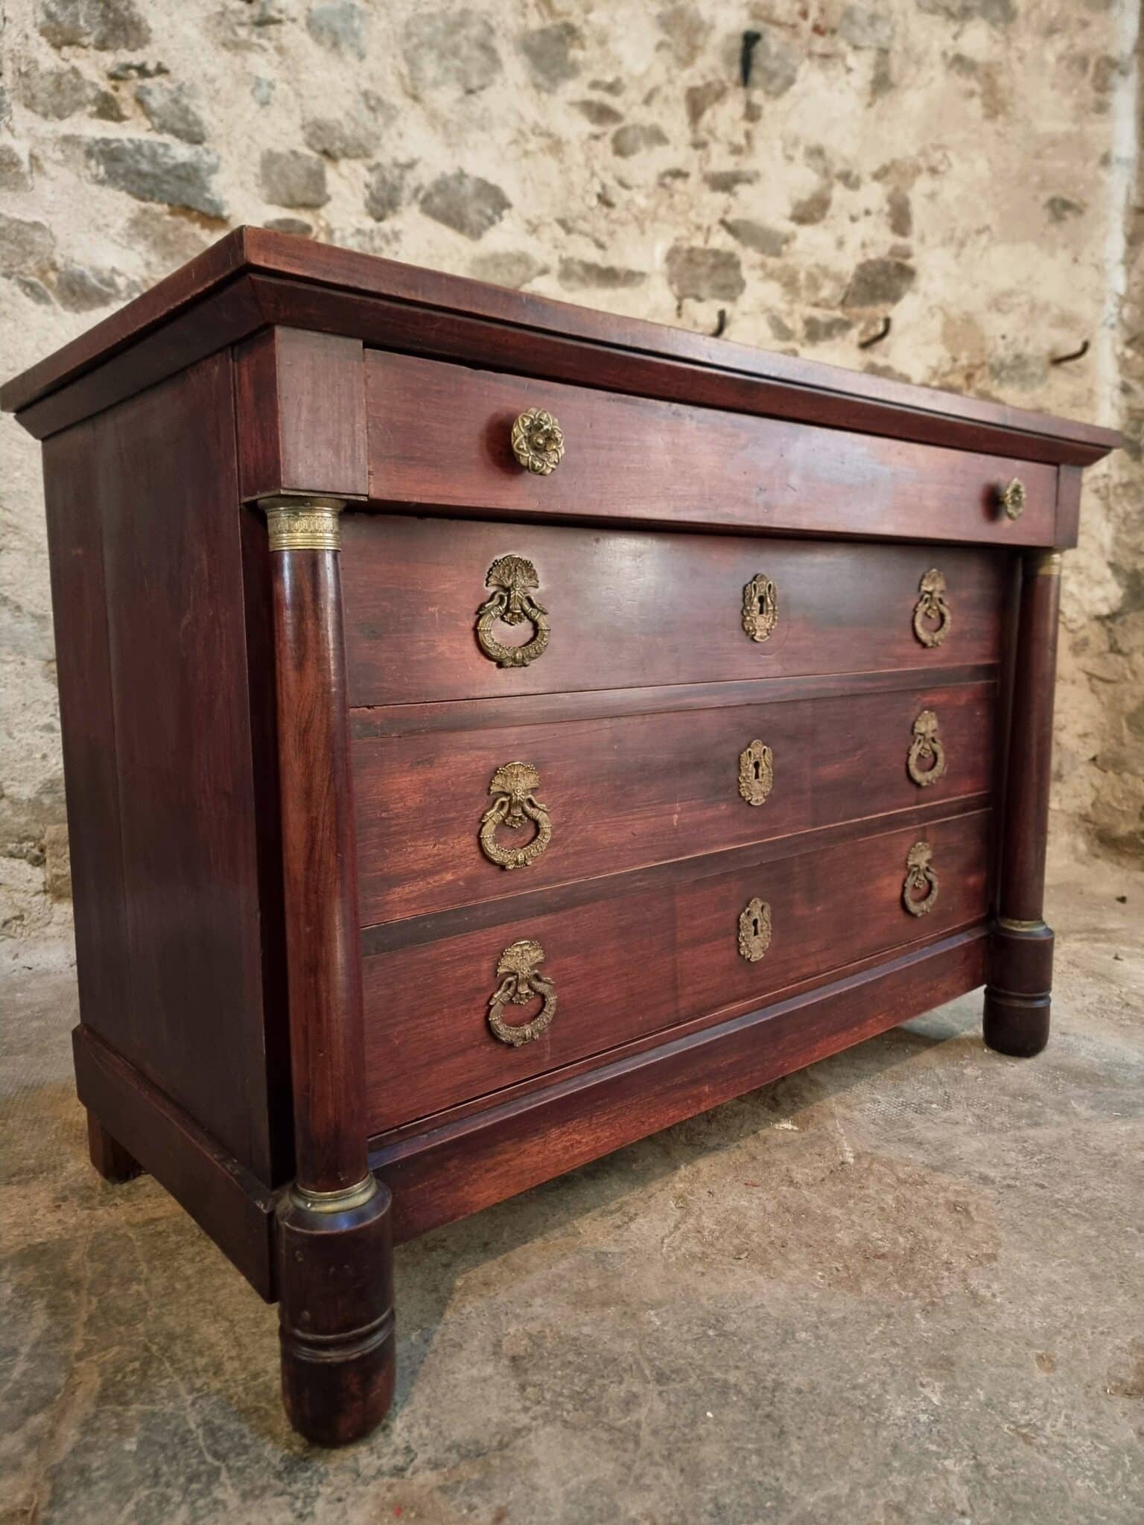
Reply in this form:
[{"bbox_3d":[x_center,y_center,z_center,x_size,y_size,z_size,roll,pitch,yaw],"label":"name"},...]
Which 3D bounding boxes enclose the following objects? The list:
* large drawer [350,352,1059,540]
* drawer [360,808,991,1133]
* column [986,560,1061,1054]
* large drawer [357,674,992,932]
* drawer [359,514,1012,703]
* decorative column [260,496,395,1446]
[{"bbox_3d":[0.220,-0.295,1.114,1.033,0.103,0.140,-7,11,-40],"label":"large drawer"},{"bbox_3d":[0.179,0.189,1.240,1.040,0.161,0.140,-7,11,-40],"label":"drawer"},{"bbox_3d":[0.654,0.064,1.517,0.092,0.727,0.092,-7,11,-40],"label":"column"},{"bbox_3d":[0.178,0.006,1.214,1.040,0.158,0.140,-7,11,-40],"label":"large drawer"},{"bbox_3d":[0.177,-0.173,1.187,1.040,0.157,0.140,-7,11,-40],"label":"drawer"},{"bbox_3d":[-0.191,0.169,0.814,0.092,0.727,0.092,-7,11,-40],"label":"decorative column"}]

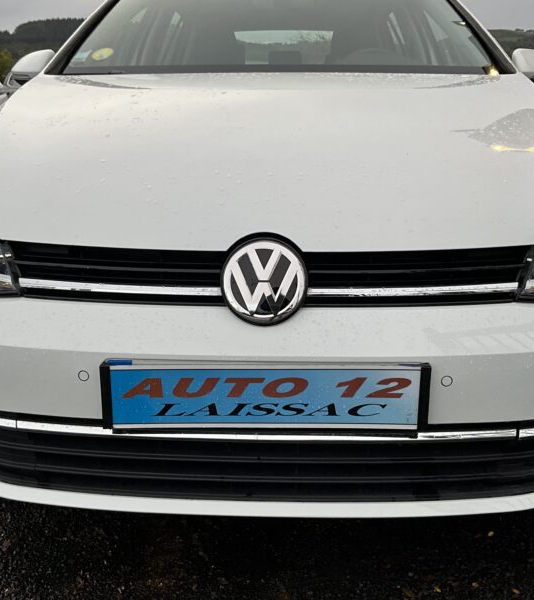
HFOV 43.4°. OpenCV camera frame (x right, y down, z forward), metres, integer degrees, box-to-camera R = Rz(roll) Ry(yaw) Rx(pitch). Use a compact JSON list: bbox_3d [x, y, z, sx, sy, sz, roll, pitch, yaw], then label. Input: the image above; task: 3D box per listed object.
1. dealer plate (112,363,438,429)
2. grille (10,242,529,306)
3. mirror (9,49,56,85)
[{"bbox_3d":[-0.002,0.157,1.106,0.535,0.115,0.025,1,16,2],"label":"dealer plate"},{"bbox_3d":[0.002,-0.042,1.143,0.920,0.095,0.100,1,16,2],"label":"grille"},{"bbox_3d":[-0.853,-0.858,2.485,0.200,0.150,0.130,1,16,2],"label":"mirror"}]

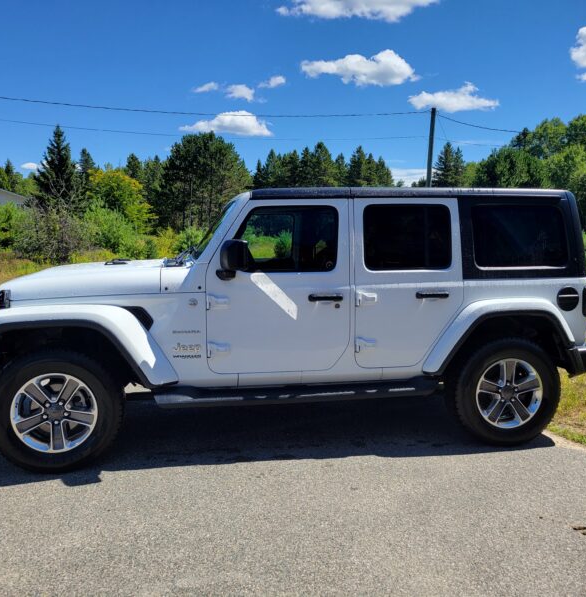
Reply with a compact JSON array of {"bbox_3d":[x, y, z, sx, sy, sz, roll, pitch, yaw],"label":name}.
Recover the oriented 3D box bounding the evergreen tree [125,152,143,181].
[{"bbox_3d":[-16.447,-10.459,62.539,3.000,9.420,3.000,-2,7,-14],"label":"evergreen tree"}]

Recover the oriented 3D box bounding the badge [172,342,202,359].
[{"bbox_3d":[-0.691,0.337,3.864,0.185,0.105,0.015,-1,8,-10],"label":"badge"}]

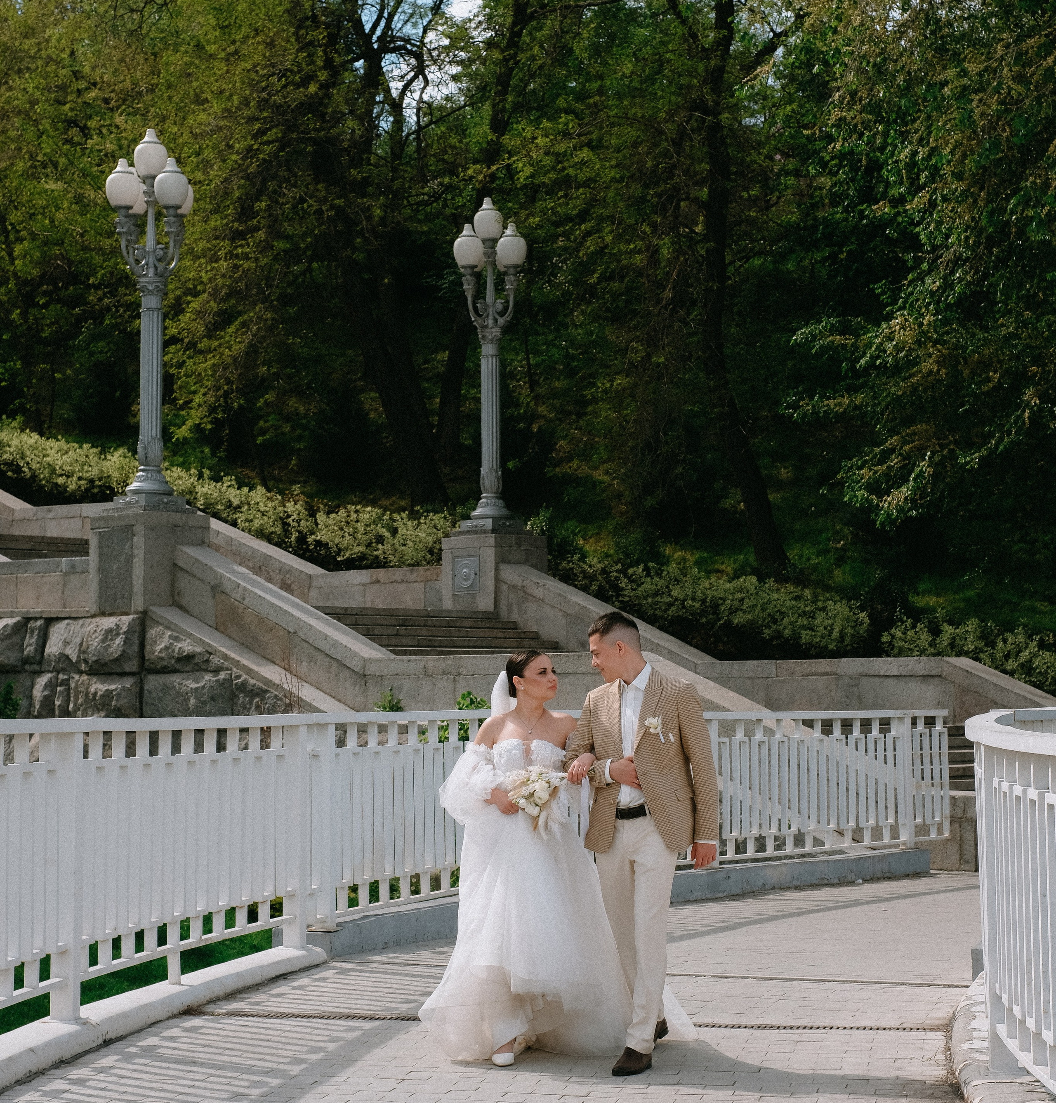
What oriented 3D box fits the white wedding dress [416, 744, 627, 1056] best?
[{"bbox_3d":[0.012,1.381,9.422,0.900,1.254,0.850,-1,-4,5],"label":"white wedding dress"}]

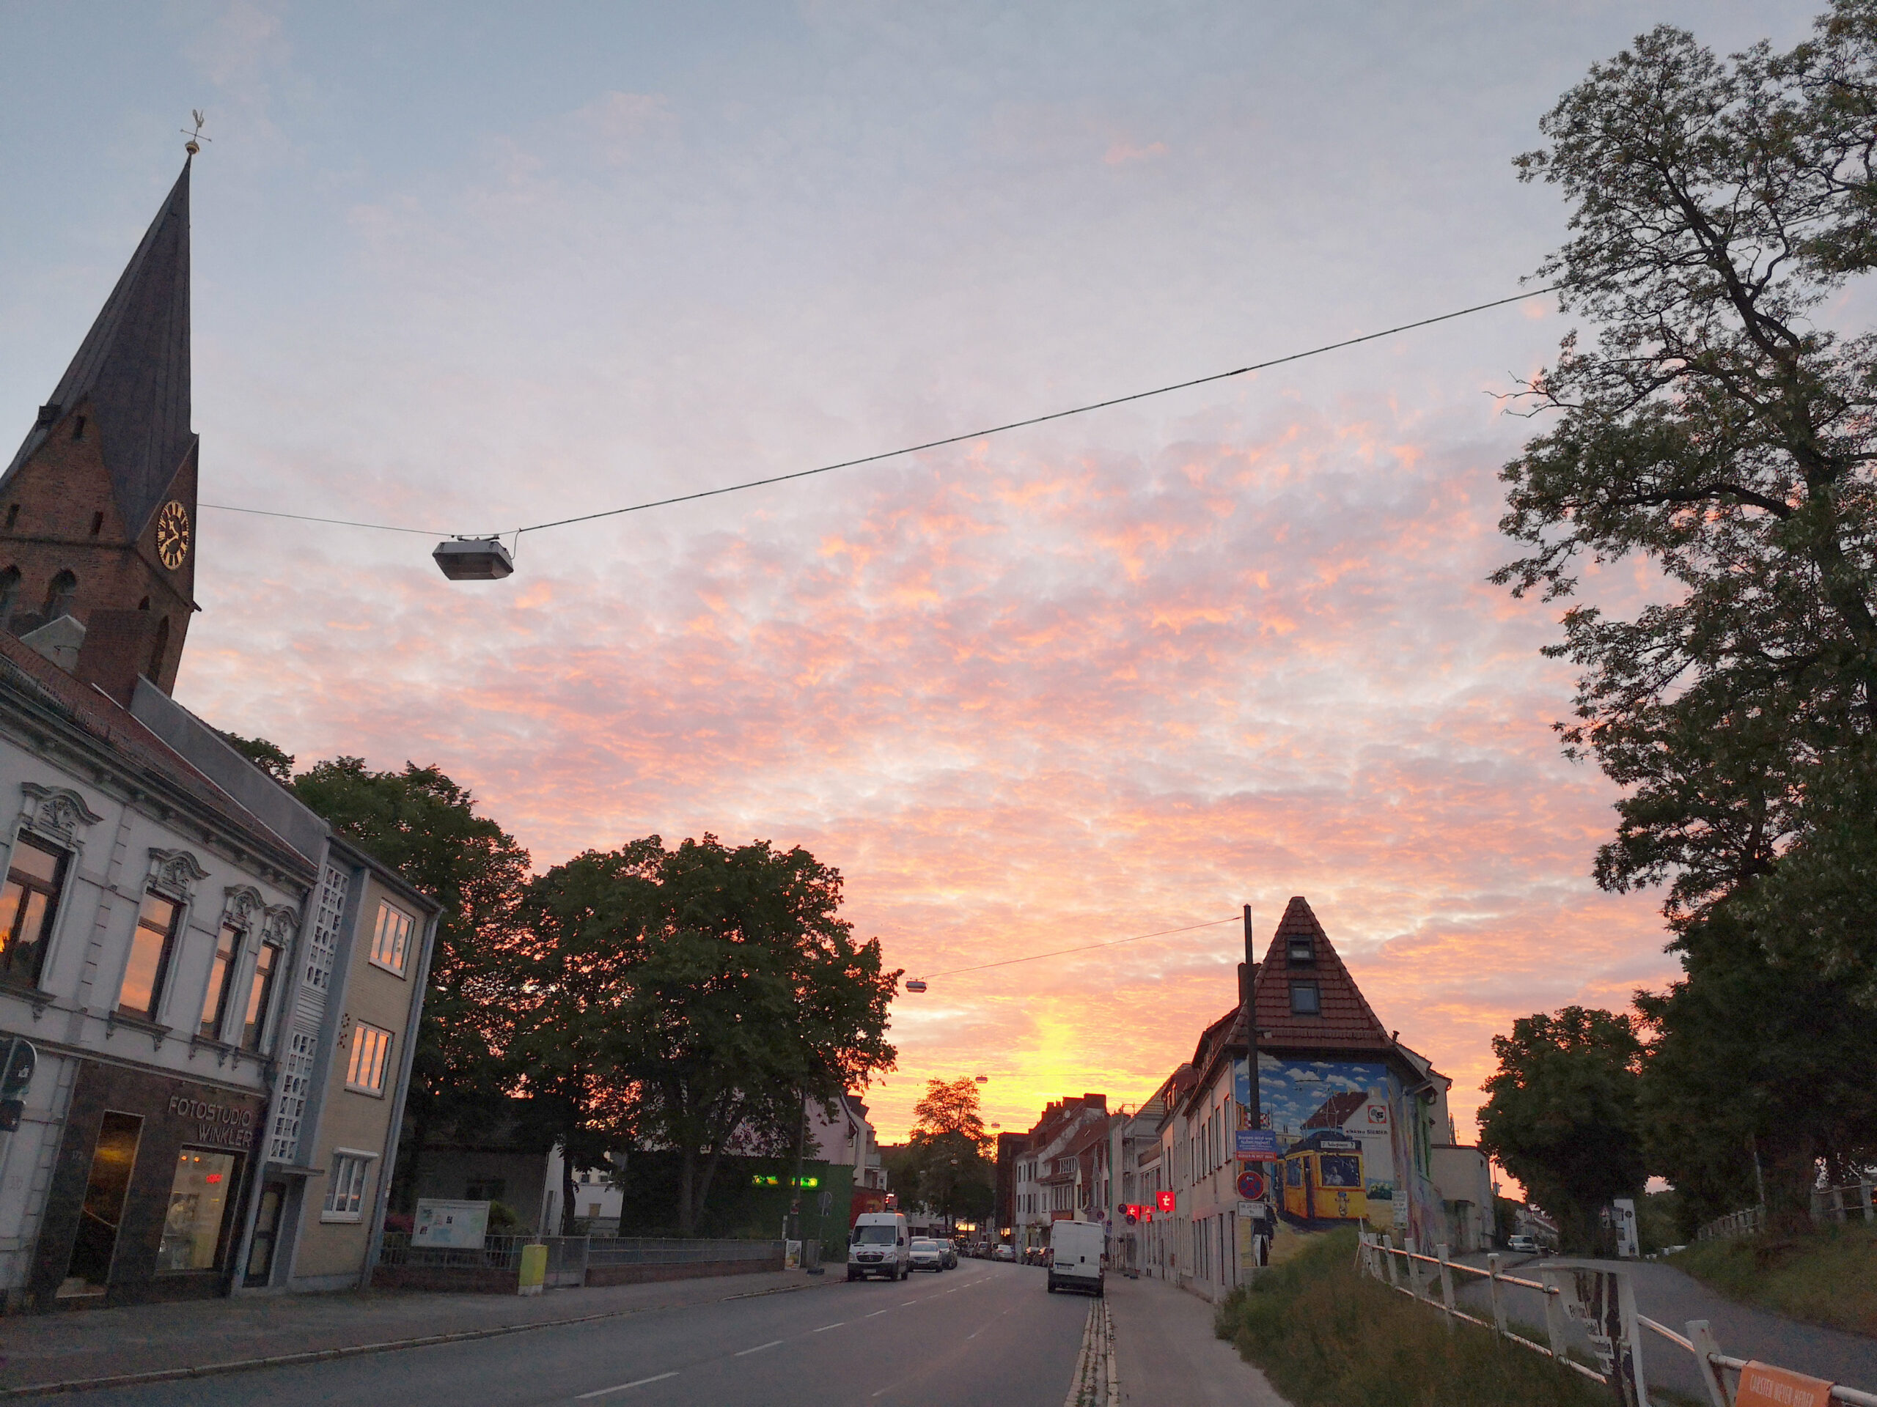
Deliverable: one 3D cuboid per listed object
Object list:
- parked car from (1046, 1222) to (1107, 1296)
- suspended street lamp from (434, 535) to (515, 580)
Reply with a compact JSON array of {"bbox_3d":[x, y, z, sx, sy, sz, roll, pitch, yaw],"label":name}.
[{"bbox_3d":[5.240,20.850,55.110,2.050,2.500,5.500,1,-20,6],"label":"parked car"},{"bbox_3d":[-4.360,-1.364,13.771,0.635,0.270,0.347,1,-20,6],"label":"suspended street lamp"}]

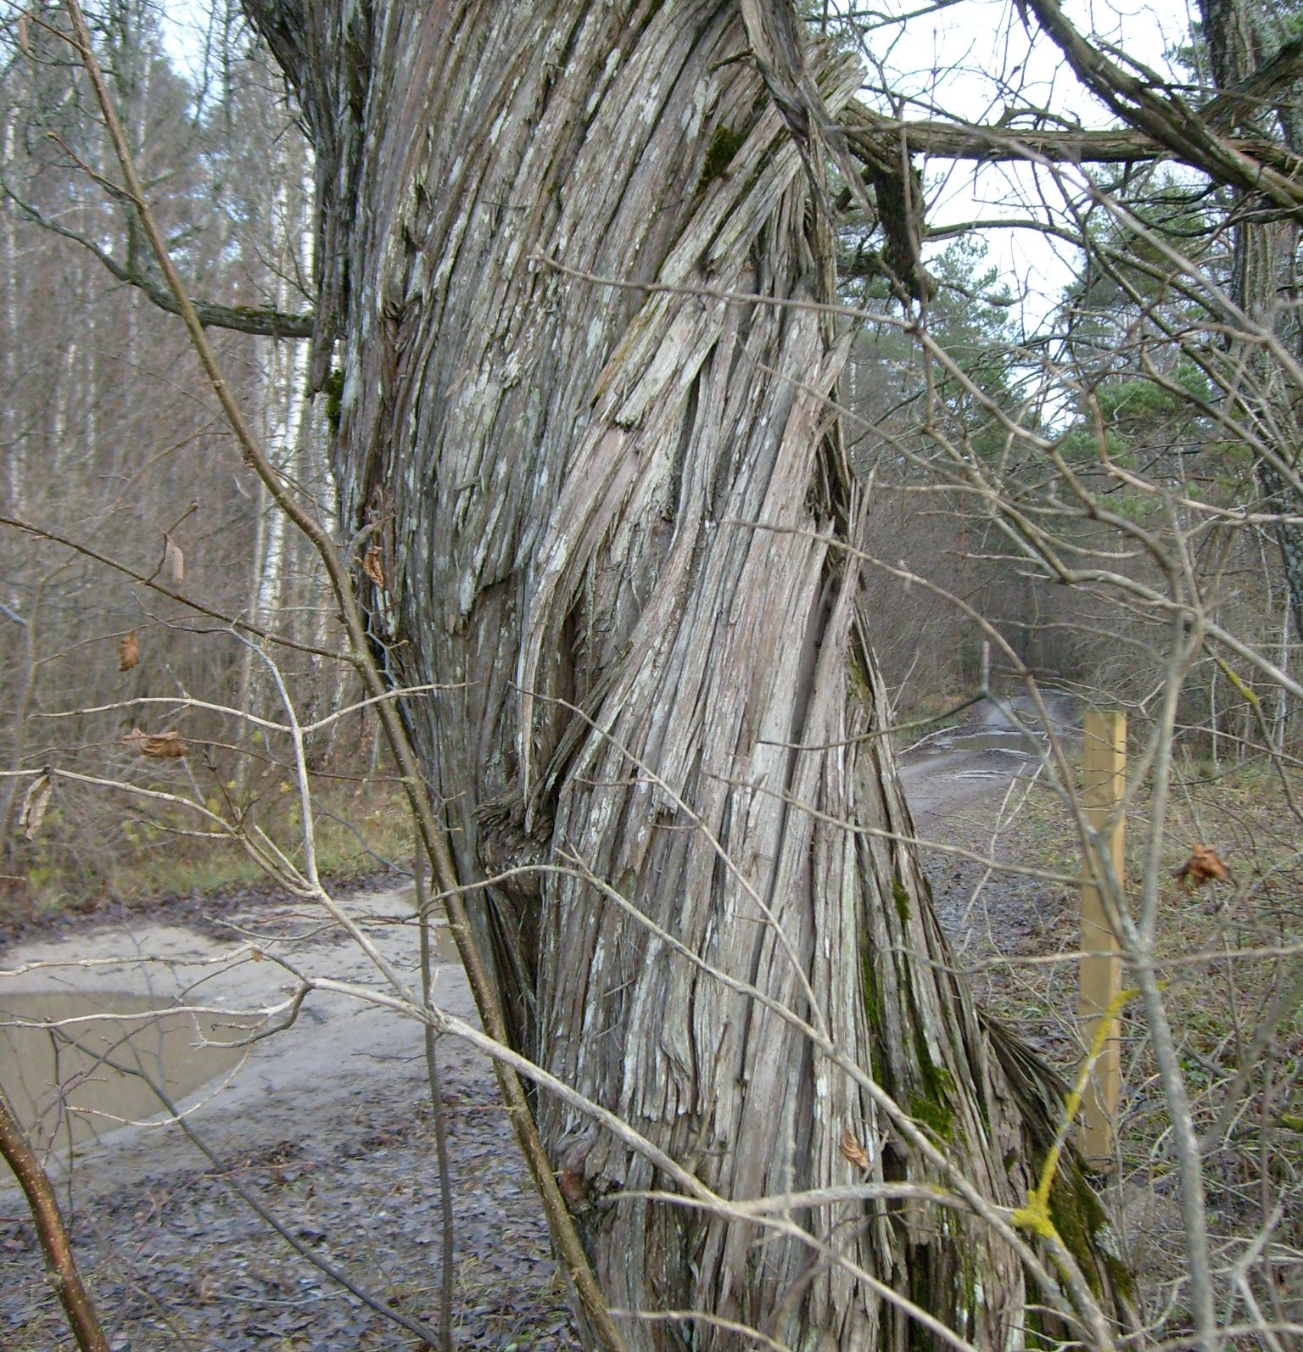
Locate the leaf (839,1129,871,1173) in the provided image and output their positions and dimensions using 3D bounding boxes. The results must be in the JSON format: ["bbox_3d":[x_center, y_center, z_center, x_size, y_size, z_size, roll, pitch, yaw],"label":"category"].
[{"bbox_3d":[0.185,0.432,1.600,0.022,0.042,0.018,-27,0,0],"label":"leaf"}]

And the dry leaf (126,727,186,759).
[{"bbox_3d":[-0.409,0.055,1.450,0.050,0.027,0.030,0,2,0],"label":"dry leaf"}]

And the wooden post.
[{"bbox_3d":[1.308,0.766,5.100,0.090,1.320,0.090,2,2,34],"label":"wooden post"}]

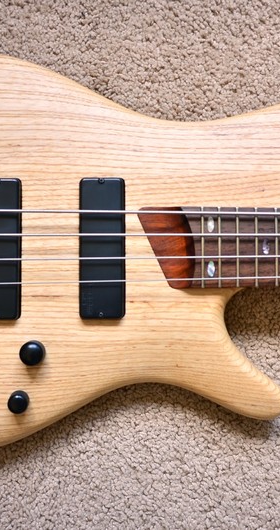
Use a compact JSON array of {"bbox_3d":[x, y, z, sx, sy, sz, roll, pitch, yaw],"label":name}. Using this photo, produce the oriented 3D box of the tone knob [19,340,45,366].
[{"bbox_3d":[-0.081,0.066,0.467,0.018,0.016,0.018,0,88,-2],"label":"tone knob"}]

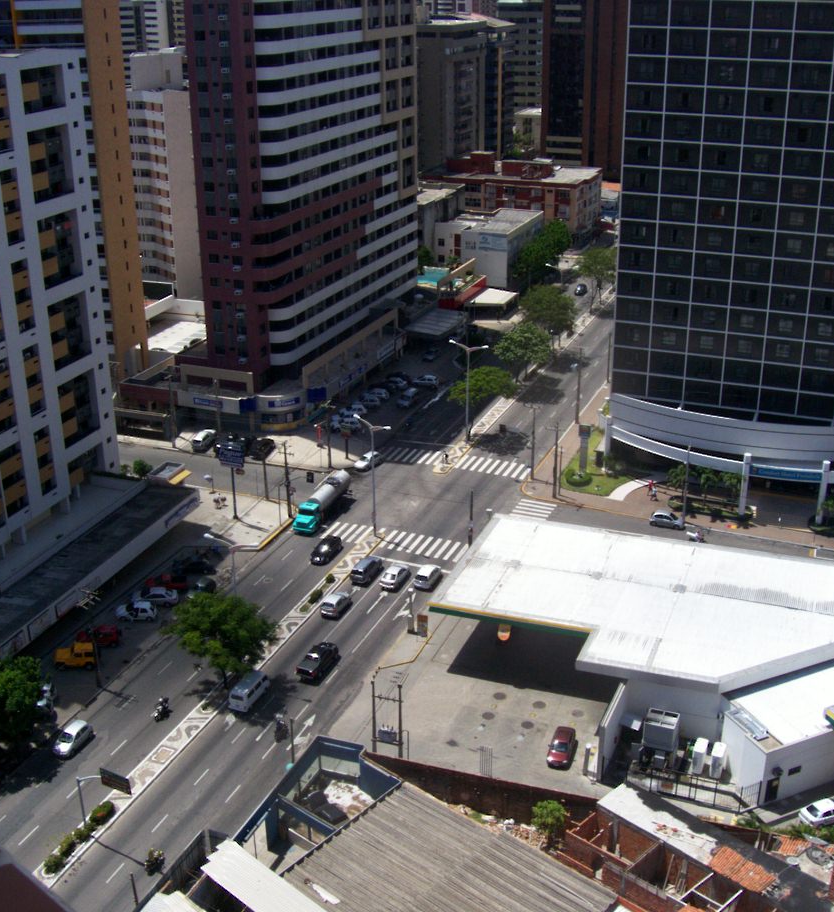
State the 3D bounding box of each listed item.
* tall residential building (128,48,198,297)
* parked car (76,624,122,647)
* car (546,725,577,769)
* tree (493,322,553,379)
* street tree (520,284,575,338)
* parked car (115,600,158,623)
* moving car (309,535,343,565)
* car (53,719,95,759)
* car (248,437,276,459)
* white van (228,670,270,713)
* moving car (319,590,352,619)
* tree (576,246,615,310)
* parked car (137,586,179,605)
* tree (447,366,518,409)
[{"bbox_3d":[-42.739,-51.601,221.205,18.000,45.701,16.000,8,23,20],"label":"tall residential building"},{"bbox_3d":[-28.857,16.305,108.495,3.750,1.780,1.700,0,22,2],"label":"parked car"},{"bbox_3d":[11.257,22.524,93.066,1.680,1.440,4.300,6,24,16],"label":"car"},{"bbox_3d":[15.511,-15.289,177.200,8.200,8.891,8.200,-1,22,0],"label":"tree"},{"bbox_3d":[20.374,-21.366,186.530,8.800,9.400,8.800,0,23,0],"label":"street tree"},{"bbox_3d":[-27.550,15.220,116.690,3.800,1.450,1.620,0,23,0],"label":"parked car"},{"bbox_3d":[-9.358,9.653,124.047,1.730,1.460,4.450,9,25,21],"label":"moving car"},{"bbox_3d":[-27.073,22.276,94.265,1.660,1.460,3.900,9,25,21],"label":"car"},{"bbox_3d":[-20.160,-1.060,155.230,1.720,1.450,4.300,6,24,16],"label":"car"},{"bbox_3d":[-13.815,19.612,99.263,1.720,2.000,4.450,7,23,20],"label":"white van"},{"bbox_3d":[-7.546,14.002,113.895,1.700,1.520,4.150,7,23,20],"label":"moving car"},{"bbox_3d":[31.550,-31.420,213.910,8.200,11.000,8.200,9,25,21],"label":"tree"},{"bbox_3d":[-25.256,13.592,115.020,4.200,1.430,1.660,0,23,2],"label":"parked car"},{"bbox_3d":[7.880,-6.660,157.450,9.200,9.500,8.800,9,25,21],"label":"tree"}]

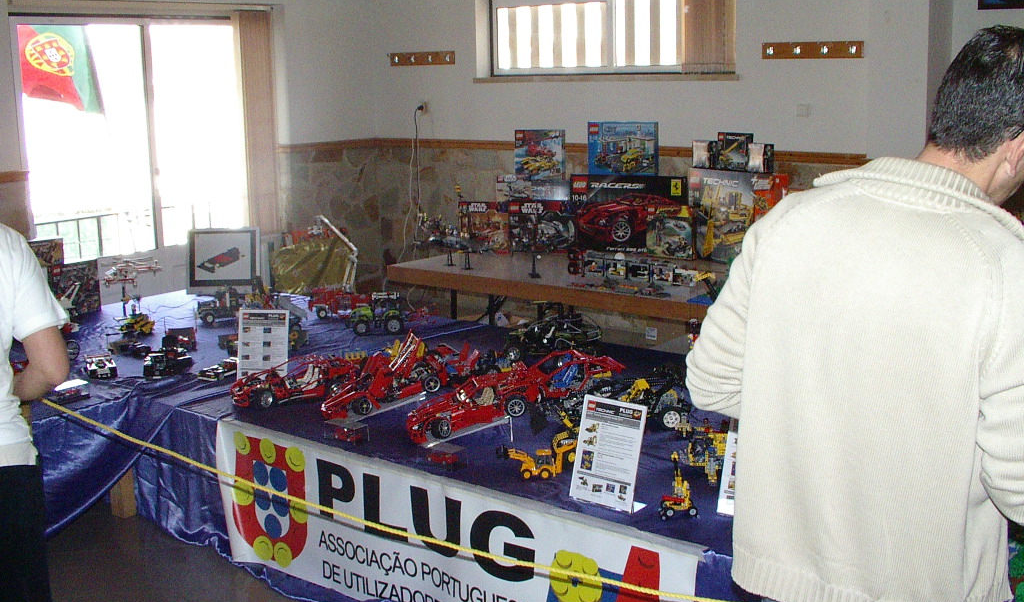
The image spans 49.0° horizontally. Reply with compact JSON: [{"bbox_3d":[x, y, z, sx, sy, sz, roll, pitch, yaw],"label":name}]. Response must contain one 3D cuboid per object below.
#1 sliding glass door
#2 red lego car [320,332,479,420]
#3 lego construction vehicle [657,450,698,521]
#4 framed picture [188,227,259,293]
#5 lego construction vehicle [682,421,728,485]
[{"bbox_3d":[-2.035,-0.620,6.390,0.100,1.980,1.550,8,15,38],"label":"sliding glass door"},{"bbox_3d":[-0.418,0.276,4.000,0.470,0.175,0.230,-16,15,-12],"label":"red lego car"},{"bbox_3d":[0.444,0.491,2.990,0.105,0.175,0.080,-1,11,0],"label":"lego construction vehicle"},{"bbox_3d":[-1.604,-0.220,6.250,0.405,0.375,0.060,-1,1,0],"label":"framed picture"},{"bbox_3d":[0.576,0.446,3.330,0.160,0.130,0.180,-1,11,0],"label":"lego construction vehicle"}]

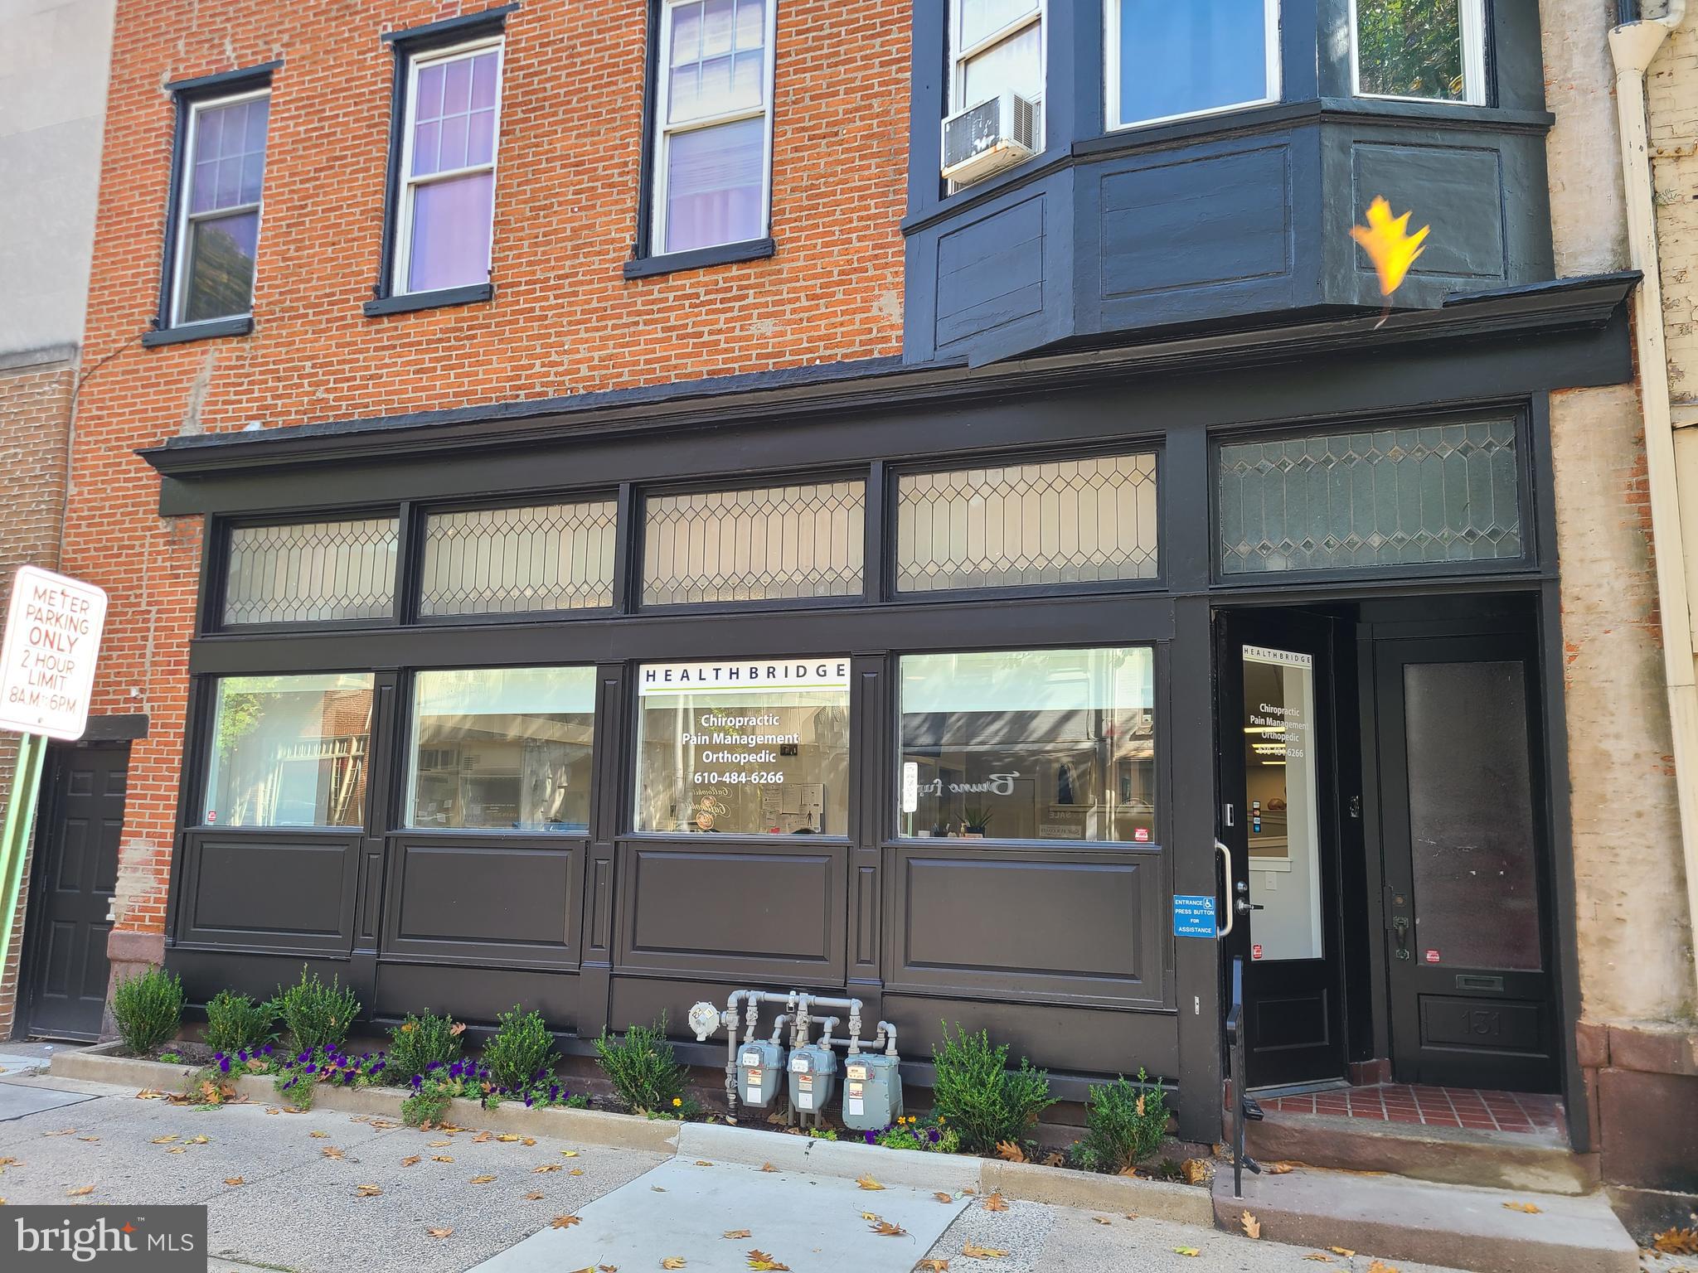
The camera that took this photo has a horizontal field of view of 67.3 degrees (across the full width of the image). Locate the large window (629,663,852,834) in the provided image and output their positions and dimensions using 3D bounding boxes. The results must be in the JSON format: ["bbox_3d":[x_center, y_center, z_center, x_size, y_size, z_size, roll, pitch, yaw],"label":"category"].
[{"bbox_3d":[-0.640,0.646,7.479,1.384,1.020,0.080,-2,-9,20],"label":"large window"}]

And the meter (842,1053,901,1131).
[{"bbox_3d":[0.129,2.339,6.575,0.265,0.365,0.210,-2,-9,20],"label":"meter"}]

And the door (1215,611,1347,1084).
[{"bbox_3d":[2.270,1.080,6.711,0.859,2.453,0.060,6,-10,-29],"label":"door"}]

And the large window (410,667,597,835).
[{"bbox_3d":[-2.175,0.704,7.942,1.343,1.000,0.100,-2,-8,20],"label":"large window"}]

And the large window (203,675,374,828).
[{"bbox_3d":[-3.732,0.764,8.505,1.321,1.005,0.100,-2,-8,20],"label":"large window"}]

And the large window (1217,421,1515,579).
[{"bbox_3d":[2.610,-0.698,6.461,1.423,0.720,0.080,-2,-9,20],"label":"large window"}]

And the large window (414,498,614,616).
[{"bbox_3d":[-2.100,-0.485,8.054,1.431,0.669,0.100,-2,-8,20],"label":"large window"}]

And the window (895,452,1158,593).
[{"bbox_3d":[0.948,-0.606,6.953,1.436,0.668,0.100,-2,-8,20],"label":"window"}]

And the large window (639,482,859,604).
[{"bbox_3d":[-0.574,-0.538,7.502,1.410,0.658,0.100,-2,-8,20],"label":"large window"}]

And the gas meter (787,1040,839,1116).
[{"bbox_3d":[-0.193,2.303,6.660,0.213,0.331,0.180,-2,-8,20],"label":"gas meter"}]

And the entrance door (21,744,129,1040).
[{"bbox_3d":[-5.595,1.869,9.387,0.904,2.127,0.060,-2,-9,20],"label":"entrance door"}]

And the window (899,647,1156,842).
[{"bbox_3d":[0.941,0.582,6.890,1.400,1.030,0.080,-2,-9,20],"label":"window"}]

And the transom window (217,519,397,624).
[{"bbox_3d":[-3.725,-0.448,8.818,1.505,0.706,0.080,-2,-9,20],"label":"transom window"}]

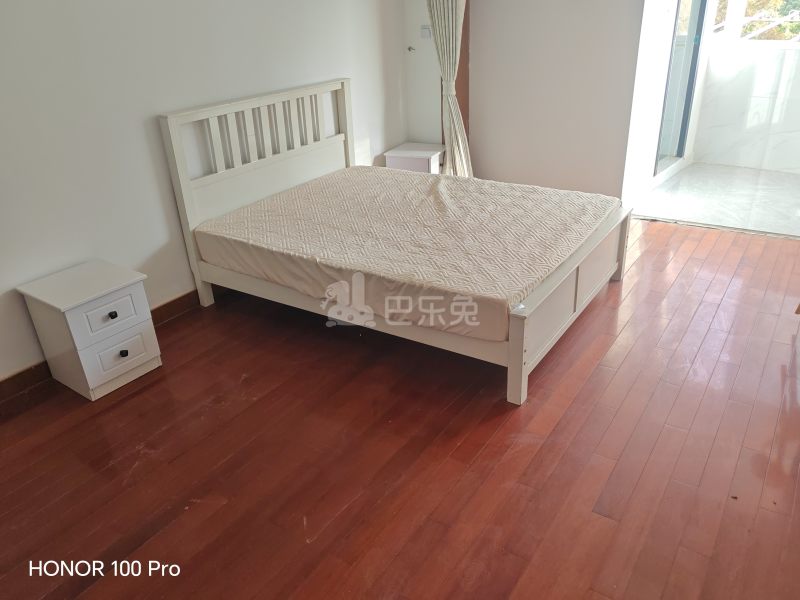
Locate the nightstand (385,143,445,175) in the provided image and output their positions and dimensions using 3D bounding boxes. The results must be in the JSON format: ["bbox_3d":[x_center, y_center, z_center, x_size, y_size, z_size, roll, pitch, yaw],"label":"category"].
[{"bbox_3d":[0.178,-0.998,5.133,0.423,0.480,0.403,13,30,31],"label":"nightstand"}]

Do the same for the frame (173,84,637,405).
[{"bbox_3d":[0.081,-0.561,3.618,2.090,1.117,1.659,14,30,30],"label":"frame"}]

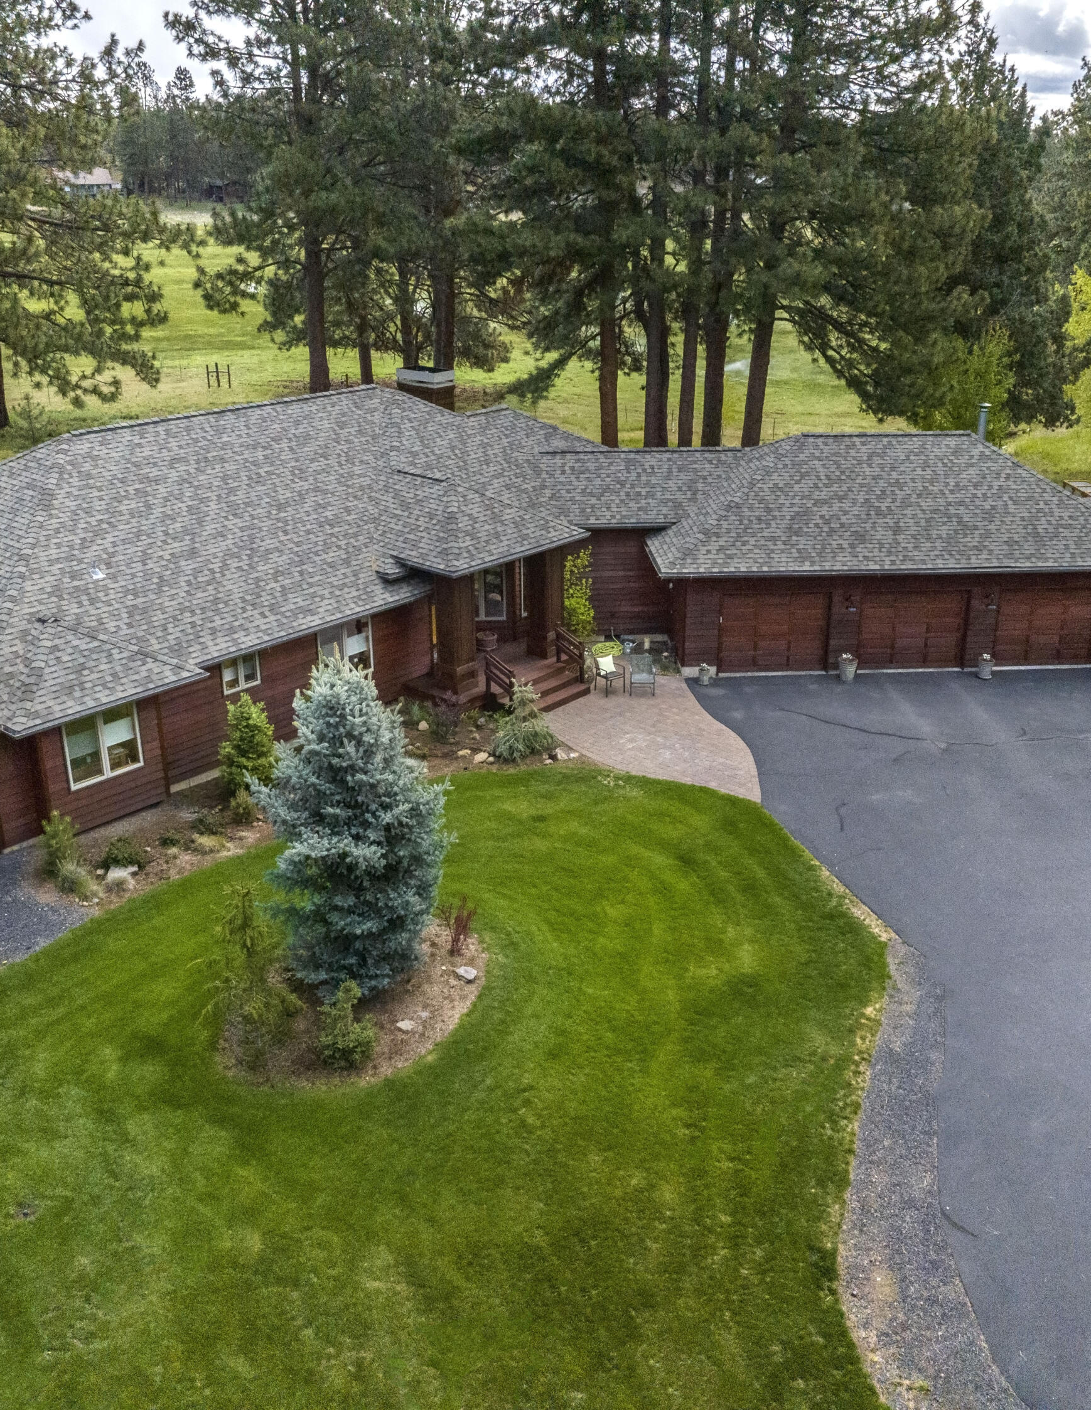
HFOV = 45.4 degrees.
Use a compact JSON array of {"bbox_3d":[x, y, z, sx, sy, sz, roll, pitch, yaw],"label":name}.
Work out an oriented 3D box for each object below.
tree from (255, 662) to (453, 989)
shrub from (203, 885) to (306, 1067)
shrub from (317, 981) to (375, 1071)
[{"bbox_3d":[-3.018,1.720,20.200,3.050,5.200,3.050,0,23,0],"label":"tree"},{"bbox_3d":[-4.158,3.788,18.300,1.400,2.750,1.400,0,23,0],"label":"shrub"},{"bbox_3d":[-2.884,4.521,18.600,0.870,1.200,0.870,0,23,0],"label":"shrub"}]

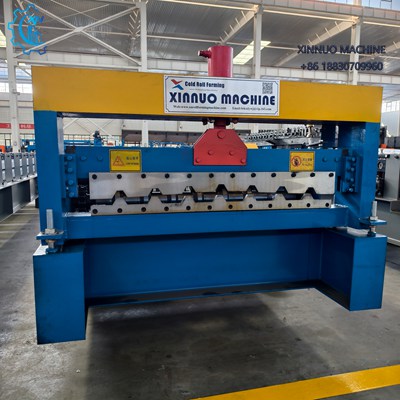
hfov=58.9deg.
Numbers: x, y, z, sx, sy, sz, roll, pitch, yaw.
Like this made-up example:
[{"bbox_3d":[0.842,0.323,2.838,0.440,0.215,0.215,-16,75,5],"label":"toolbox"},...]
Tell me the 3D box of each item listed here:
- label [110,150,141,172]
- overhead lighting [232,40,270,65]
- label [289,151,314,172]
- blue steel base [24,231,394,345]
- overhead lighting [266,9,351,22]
[{"bbox_3d":[-0.355,-0.187,1.698,0.144,0.103,0.005,-1,7,-13],"label":"label"},{"bbox_3d":[3.644,-10.786,26.226,1.150,0.150,4.700,-1,4,-13],"label":"overhead lighting"},{"bbox_3d":[0.551,-0.207,1.910,0.144,0.103,0.005,-1,7,-13],"label":"label"},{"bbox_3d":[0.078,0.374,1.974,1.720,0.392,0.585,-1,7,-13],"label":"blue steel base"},{"bbox_3d":[6.021,-10.080,19.404,5.510,0.200,0.200,-1,7,-13],"label":"overhead lighting"}]

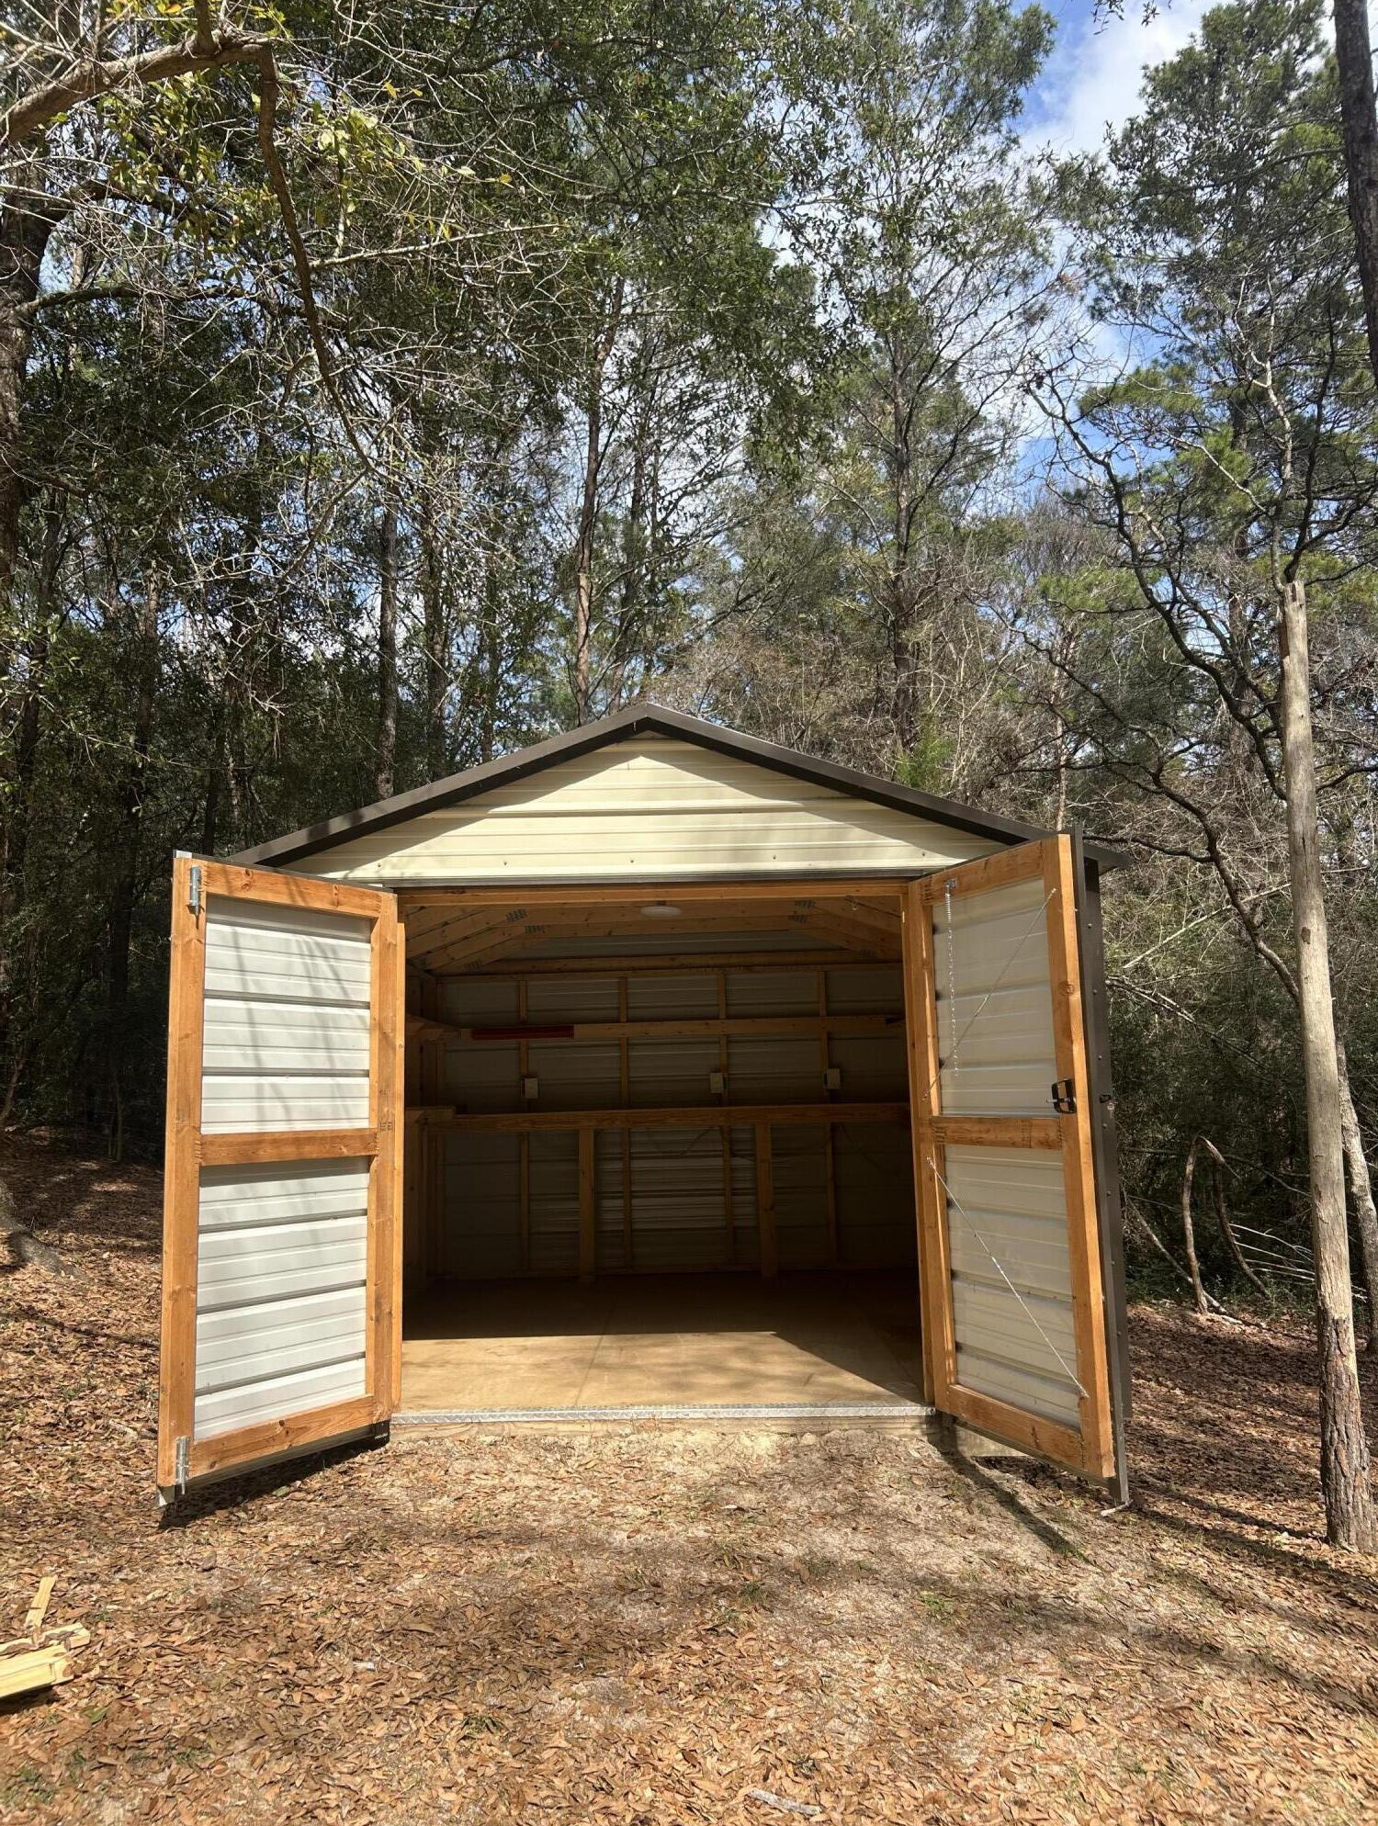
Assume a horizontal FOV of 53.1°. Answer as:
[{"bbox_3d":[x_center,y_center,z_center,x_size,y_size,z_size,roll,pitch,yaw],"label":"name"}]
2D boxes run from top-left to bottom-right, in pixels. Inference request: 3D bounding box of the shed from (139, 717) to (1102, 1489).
[{"bbox_3d":[-0.083,0.749,6.208,3.280,2.500,4.660,-1,-8,0],"label":"shed"}]

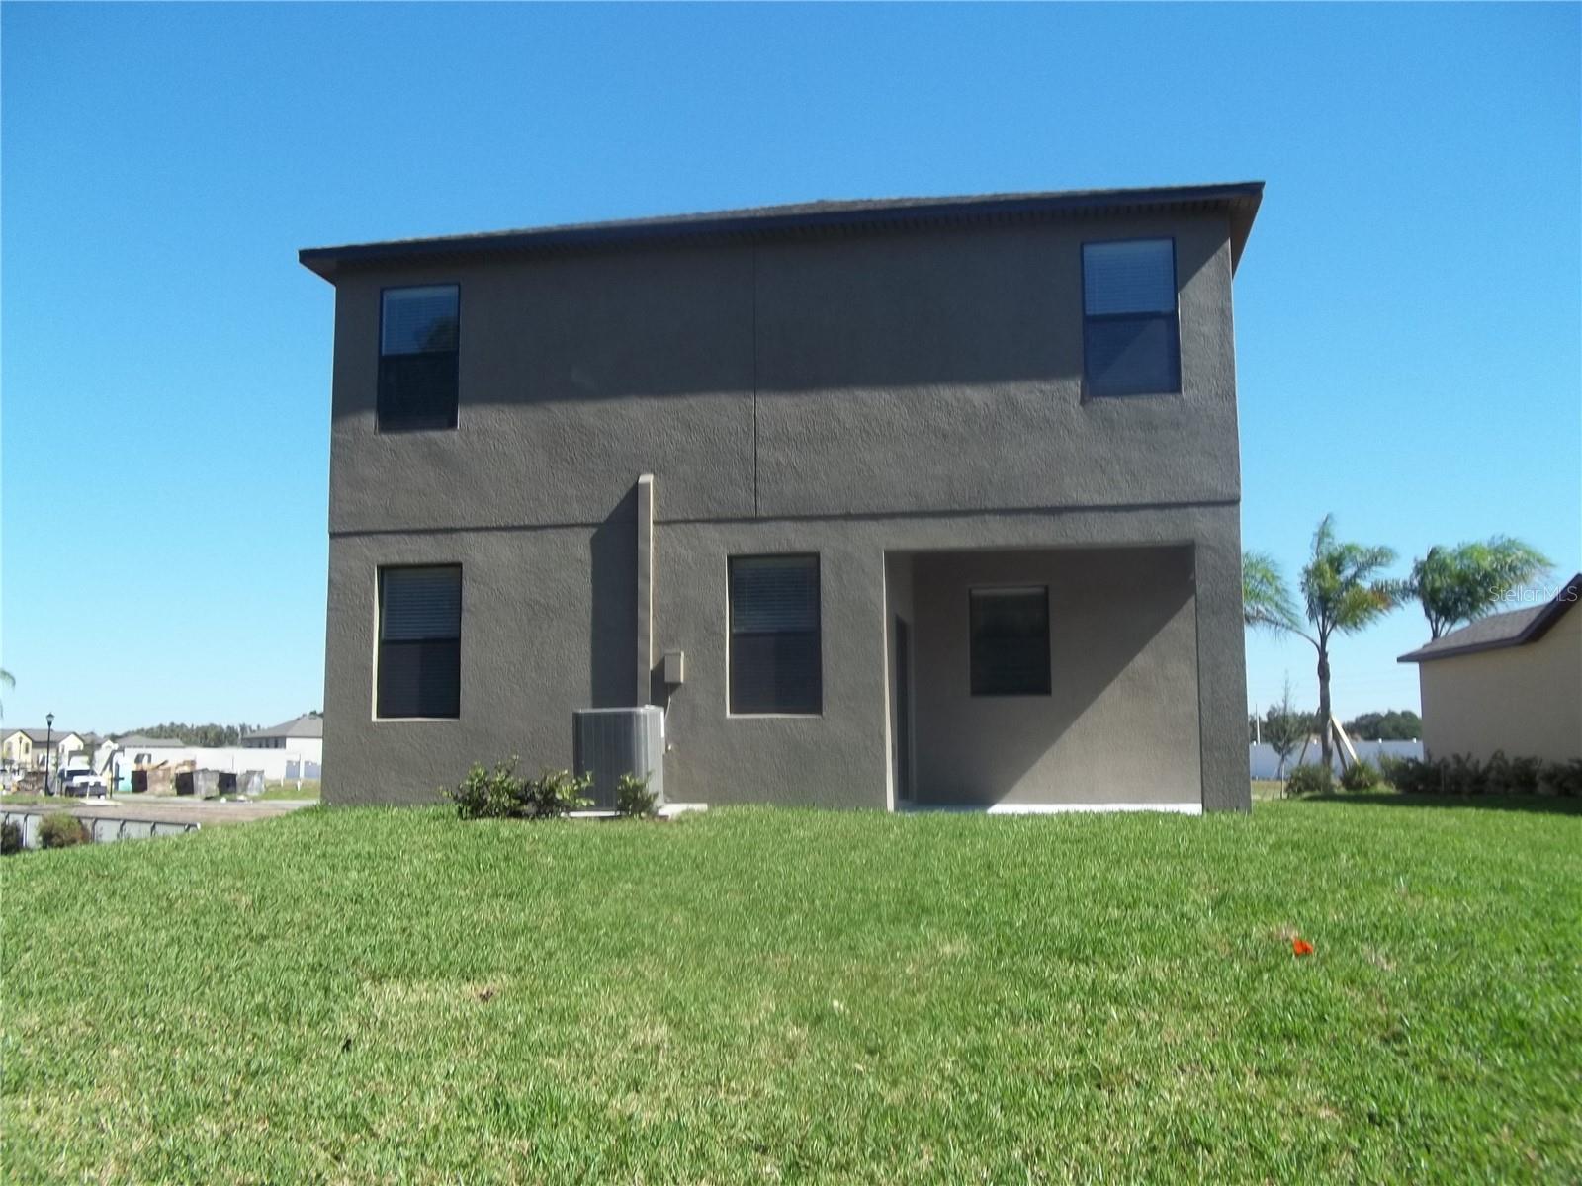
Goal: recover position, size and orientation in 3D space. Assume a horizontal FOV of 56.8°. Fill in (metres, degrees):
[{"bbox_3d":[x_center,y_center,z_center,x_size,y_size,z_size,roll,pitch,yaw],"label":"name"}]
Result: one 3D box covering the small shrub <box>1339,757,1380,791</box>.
[{"bbox_3d":[11.857,3.789,30.500,0.860,0.720,0.840,-1,-6,10],"label":"small shrub"}]

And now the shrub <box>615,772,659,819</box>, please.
[{"bbox_3d":[-1.347,1.767,12.750,0.380,0.430,0.370,-1,-6,10],"label":"shrub"}]

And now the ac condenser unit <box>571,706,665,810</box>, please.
[{"bbox_3d":[-1.599,1.547,13.659,0.720,0.910,0.720,-1,-6,10],"label":"ac condenser unit"}]

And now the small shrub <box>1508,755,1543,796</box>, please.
[{"bbox_3d":[11.304,2.814,22.500,0.620,0.640,0.620,-1,-6,10],"label":"small shrub"}]

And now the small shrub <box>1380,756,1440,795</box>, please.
[{"bbox_3d":[11.843,3.502,28.000,1.120,0.760,0.980,-1,-6,10],"label":"small shrub"}]

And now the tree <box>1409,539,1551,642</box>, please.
[{"bbox_3d":[16.364,1.683,34.714,3.500,5.967,3.300,-1,-6,10],"label":"tree"}]

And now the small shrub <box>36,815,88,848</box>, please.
[{"bbox_3d":[-11.687,3.863,23.500,0.840,0.640,0.820,-1,-6,10],"label":"small shrub"}]

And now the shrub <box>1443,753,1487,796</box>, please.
[{"bbox_3d":[11.525,3.106,25.000,0.800,0.770,0.780,-1,-6,10],"label":"shrub"}]

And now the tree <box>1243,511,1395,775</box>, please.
[{"bbox_3d":[11.696,1.325,32.000,3.900,6.085,3.600,-1,-6,10],"label":"tree"}]

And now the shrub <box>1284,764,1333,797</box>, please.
[{"bbox_3d":[10.977,3.969,31.000,1.020,0.700,0.920,-1,-6,10],"label":"shrub"}]

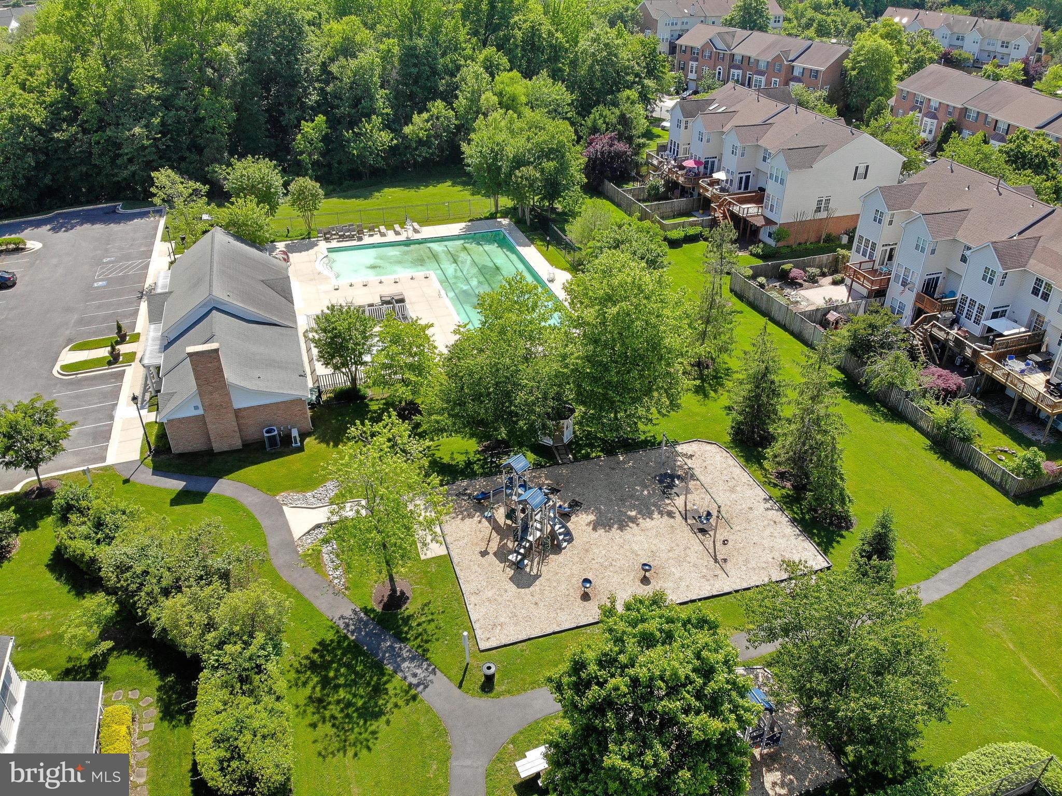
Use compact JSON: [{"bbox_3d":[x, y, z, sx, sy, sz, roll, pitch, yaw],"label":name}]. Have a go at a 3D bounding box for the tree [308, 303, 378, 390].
[{"bbox_3d":[-13.356,-3.444,53.136,4.821,6.771,4.821,0,32,0],"label":"tree"}]

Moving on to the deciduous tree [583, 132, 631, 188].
[{"bbox_3d":[10.212,-31.969,99.140,6.670,7.330,6.670,-1,29,0],"label":"deciduous tree"}]

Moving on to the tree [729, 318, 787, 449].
[{"bbox_3d":[14.054,-0.914,44.244,3.380,7.950,3.380,-1,29,0],"label":"tree"}]

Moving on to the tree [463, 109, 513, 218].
[{"bbox_3d":[-5.027,-27.867,87.472,6.260,12.060,6.260,-1,29,0],"label":"tree"}]

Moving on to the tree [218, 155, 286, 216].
[{"bbox_3d":[-32.913,-24.988,87.278,7.558,7.093,7.558,0,32,0],"label":"tree"}]

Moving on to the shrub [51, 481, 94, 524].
[{"bbox_3d":[-24.669,5.622,39.600,2.100,2.100,2.100,-11,31,-17],"label":"shrub"}]

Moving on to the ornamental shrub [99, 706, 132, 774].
[{"bbox_3d":[-15.681,12.849,27.874,0.930,0.900,2.300,-13,31,-20],"label":"ornamental shrub"}]

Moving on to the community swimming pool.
[{"bbox_3d":[-9.432,-11.097,70.805,20.700,1.200,26.000,-9,30,-14],"label":"community swimming pool"}]

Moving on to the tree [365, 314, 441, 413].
[{"bbox_3d":[-8.735,-2.178,50.611,4.847,7.331,4.847,0,32,0],"label":"tree"}]

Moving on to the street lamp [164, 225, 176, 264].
[{"bbox_3d":[-36.670,-15.567,74.865,0.450,3.950,0.450,-11,31,-17],"label":"street lamp"}]

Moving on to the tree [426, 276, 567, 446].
[{"bbox_3d":[-1.981,-1.782,43.264,8.200,10.960,8.200,-1,29,0],"label":"tree"}]

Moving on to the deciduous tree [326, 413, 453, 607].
[{"bbox_3d":[-6.077,5.021,32.629,5.220,9.600,5.220,-1,29,0],"label":"deciduous tree"}]

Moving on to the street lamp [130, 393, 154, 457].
[{"bbox_3d":[-24.752,1.724,46.788,0.450,4.604,0.450,0,32,0],"label":"street lamp"}]

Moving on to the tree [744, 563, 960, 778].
[{"bbox_3d":[12.374,10.790,29.056,7.717,8.282,7.717,0,32,0],"label":"tree"}]

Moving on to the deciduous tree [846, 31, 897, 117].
[{"bbox_3d":[63.152,-59.715,136.955,8.587,14.409,8.587,0,32,0],"label":"deciduous tree"}]

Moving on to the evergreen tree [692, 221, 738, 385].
[{"bbox_3d":[13.176,-6.503,53.309,3.300,12.300,3.300,0,32,0],"label":"evergreen tree"}]

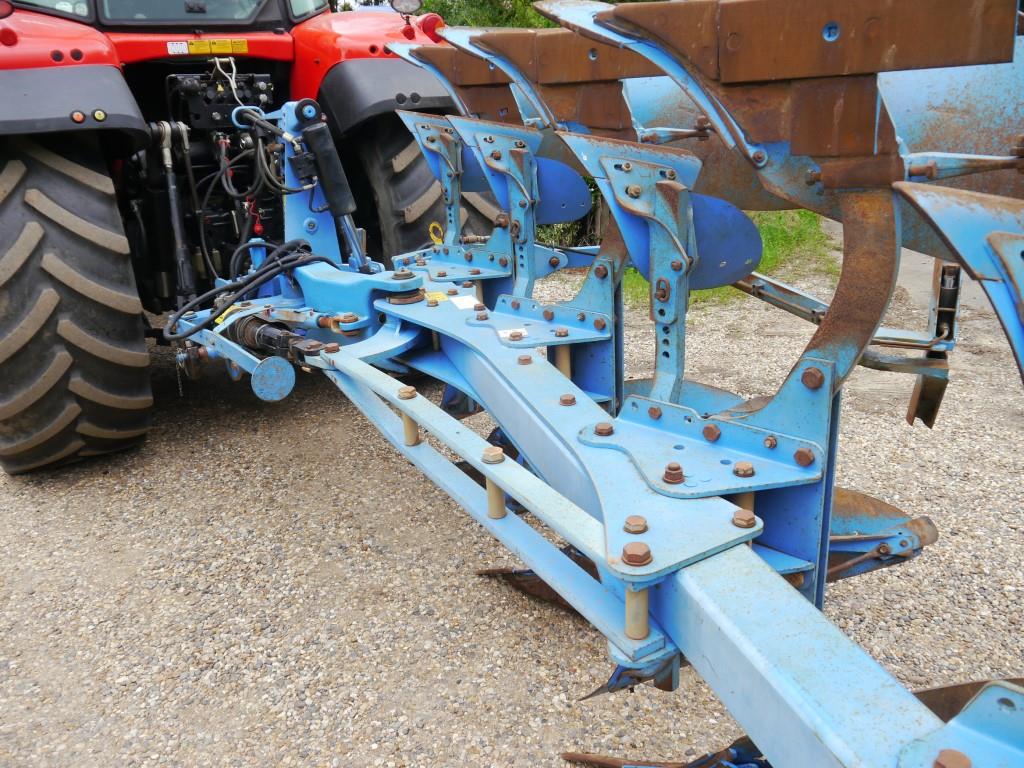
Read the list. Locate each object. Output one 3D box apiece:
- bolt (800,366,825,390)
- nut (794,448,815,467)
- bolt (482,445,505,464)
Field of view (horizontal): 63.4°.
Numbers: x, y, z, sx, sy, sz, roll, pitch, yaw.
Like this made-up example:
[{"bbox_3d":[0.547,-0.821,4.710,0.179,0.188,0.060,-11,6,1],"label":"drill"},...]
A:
[{"bbox_3d":[0.506,-0.010,1.391,0.036,0.036,0.015,14,26,38],"label":"bolt"},{"bbox_3d":[0.506,0.127,1.432,0.033,0.031,0.014,14,26,38],"label":"nut"},{"bbox_3d":[-0.037,0.140,1.599,0.042,0.019,0.042,-14,23,-27],"label":"bolt"}]

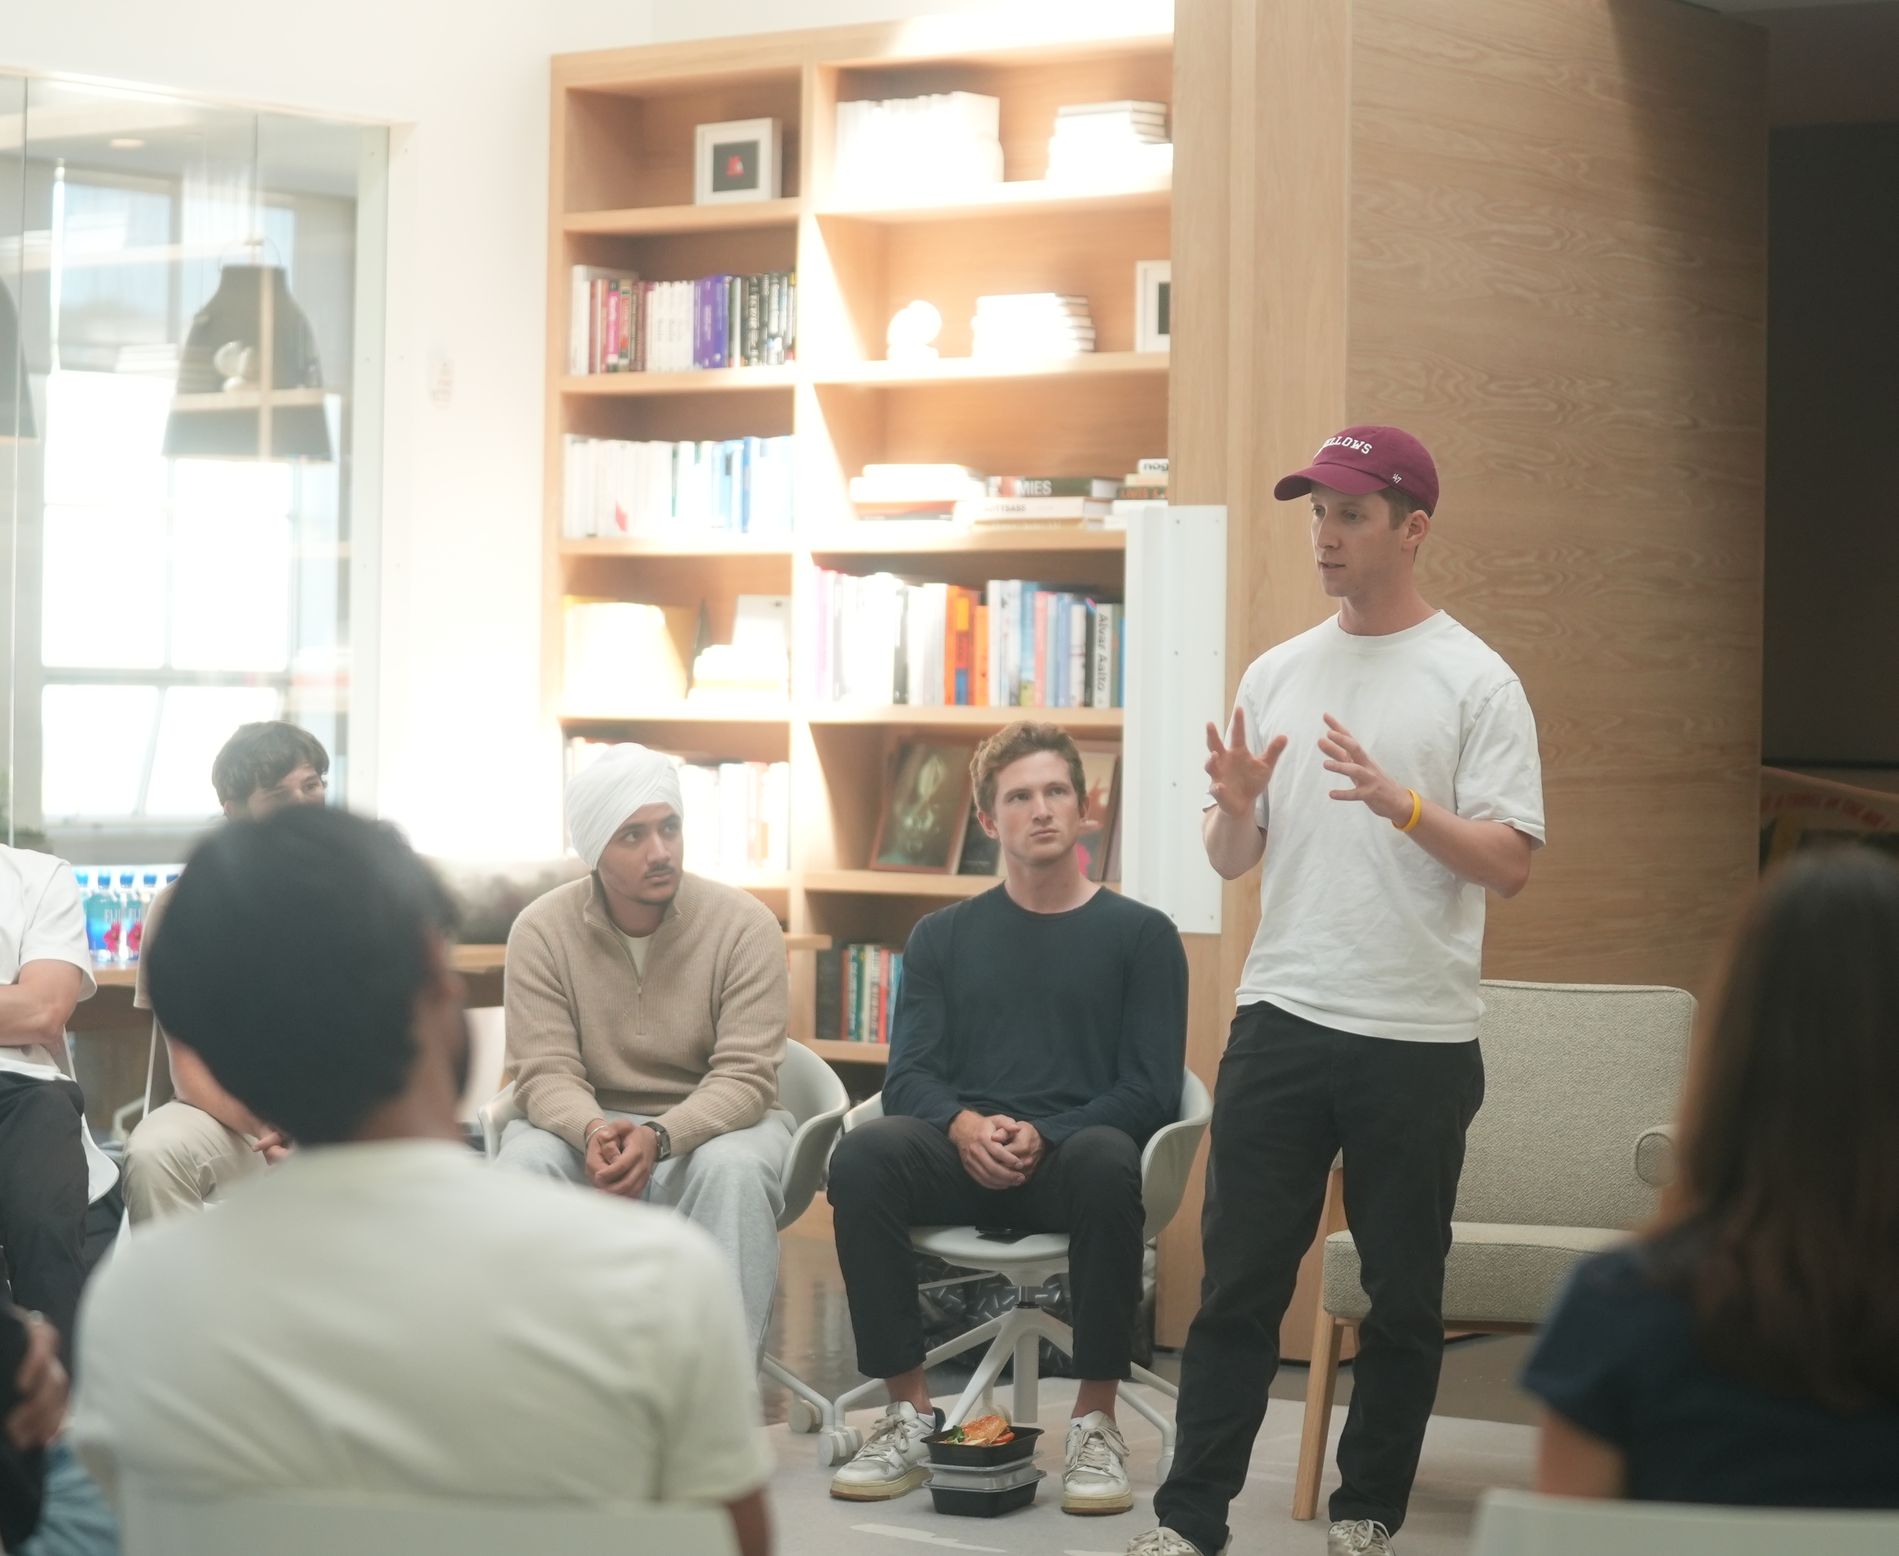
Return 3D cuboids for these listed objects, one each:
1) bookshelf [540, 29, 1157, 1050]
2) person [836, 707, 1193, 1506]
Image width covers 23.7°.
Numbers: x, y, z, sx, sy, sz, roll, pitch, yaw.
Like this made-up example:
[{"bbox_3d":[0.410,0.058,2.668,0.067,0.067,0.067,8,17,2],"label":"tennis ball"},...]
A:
[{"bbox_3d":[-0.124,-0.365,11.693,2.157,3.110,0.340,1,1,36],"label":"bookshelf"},{"bbox_3d":[0.121,0.563,7.934,0.570,1.320,0.800,1,0,12],"label":"person"}]

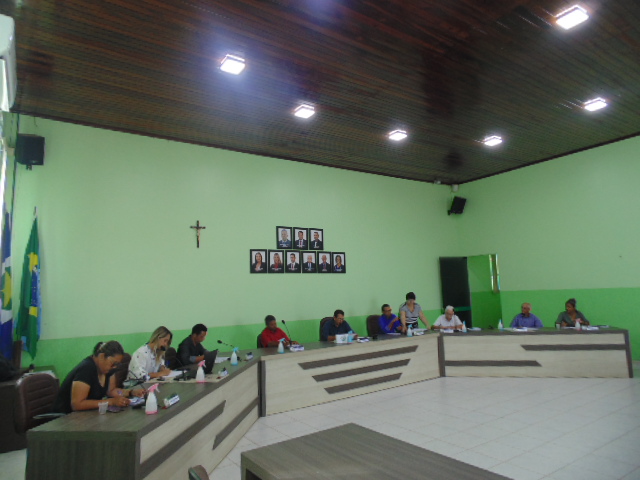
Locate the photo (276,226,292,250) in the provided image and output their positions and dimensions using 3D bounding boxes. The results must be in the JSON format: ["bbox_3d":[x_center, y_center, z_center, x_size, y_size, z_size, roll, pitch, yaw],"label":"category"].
[{"bbox_3d":[-0.708,-0.040,8.162,0.370,0.450,0.030,3,-9,-33],"label":"photo"}]

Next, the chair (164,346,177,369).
[{"bbox_3d":[-1.618,1.783,5.177,0.580,0.920,0.570,-3,-7,7],"label":"chair"}]

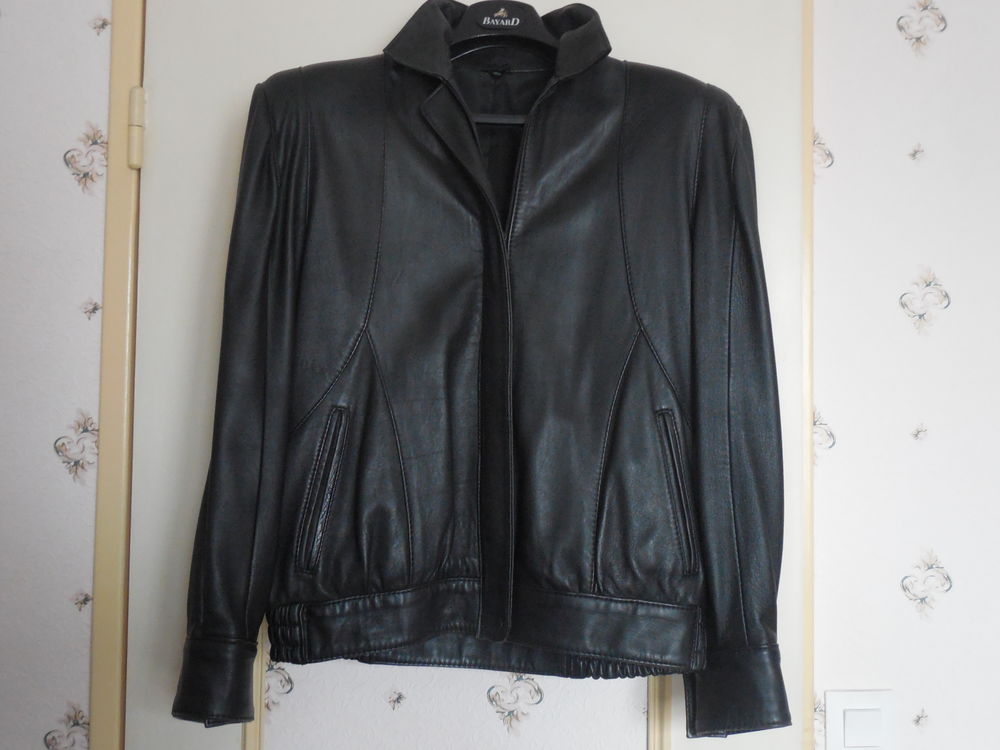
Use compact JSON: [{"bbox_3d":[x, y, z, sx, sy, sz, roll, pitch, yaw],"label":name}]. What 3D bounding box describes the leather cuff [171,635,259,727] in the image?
[{"bbox_3d":[-0.294,0.314,1.040,0.083,0.087,0.060,6,-2,0],"label":"leather cuff"}]

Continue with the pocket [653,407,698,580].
[{"bbox_3d":[0.181,0.120,1.040,0.028,0.168,0.020,-9,-2,-18],"label":"pocket"}]

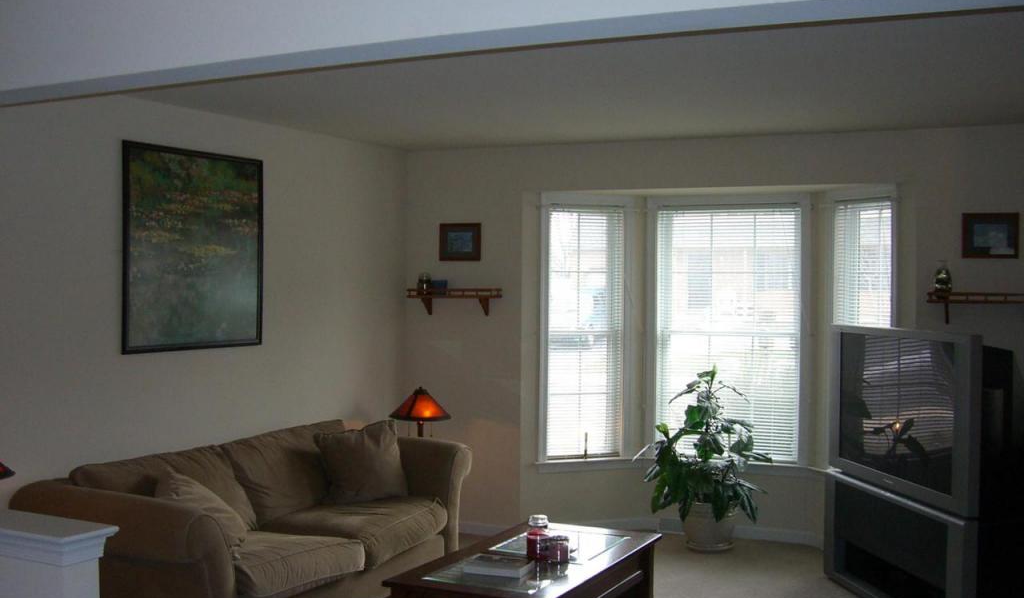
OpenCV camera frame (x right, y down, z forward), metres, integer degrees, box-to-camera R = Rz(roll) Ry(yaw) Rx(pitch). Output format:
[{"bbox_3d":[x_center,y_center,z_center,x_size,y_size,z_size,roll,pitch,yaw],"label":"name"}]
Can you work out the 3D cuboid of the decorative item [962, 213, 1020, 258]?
[{"bbox_3d":[2.415,-0.320,5.675,0.285,0.235,0.030,1,1,27],"label":"decorative item"}]

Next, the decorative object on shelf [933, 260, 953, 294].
[{"bbox_3d":[2.194,-0.099,5.719,0.090,0.195,0.090,1,1,27],"label":"decorative object on shelf"}]

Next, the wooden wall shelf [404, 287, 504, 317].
[{"bbox_3d":[-0.364,0.019,7.045,0.610,0.165,0.130,1,1,27],"label":"wooden wall shelf"}]

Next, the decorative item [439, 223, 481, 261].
[{"bbox_3d":[-0.332,-0.356,7.081,0.290,0.235,0.030,1,1,27],"label":"decorative item"}]

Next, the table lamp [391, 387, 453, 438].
[{"bbox_3d":[-0.568,0.787,6.993,0.390,0.480,0.390,1,1,0],"label":"table lamp"}]

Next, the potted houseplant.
[{"bbox_3d":[1.177,0.956,6.751,0.730,1.080,0.680,1,1,27],"label":"potted houseplant"}]

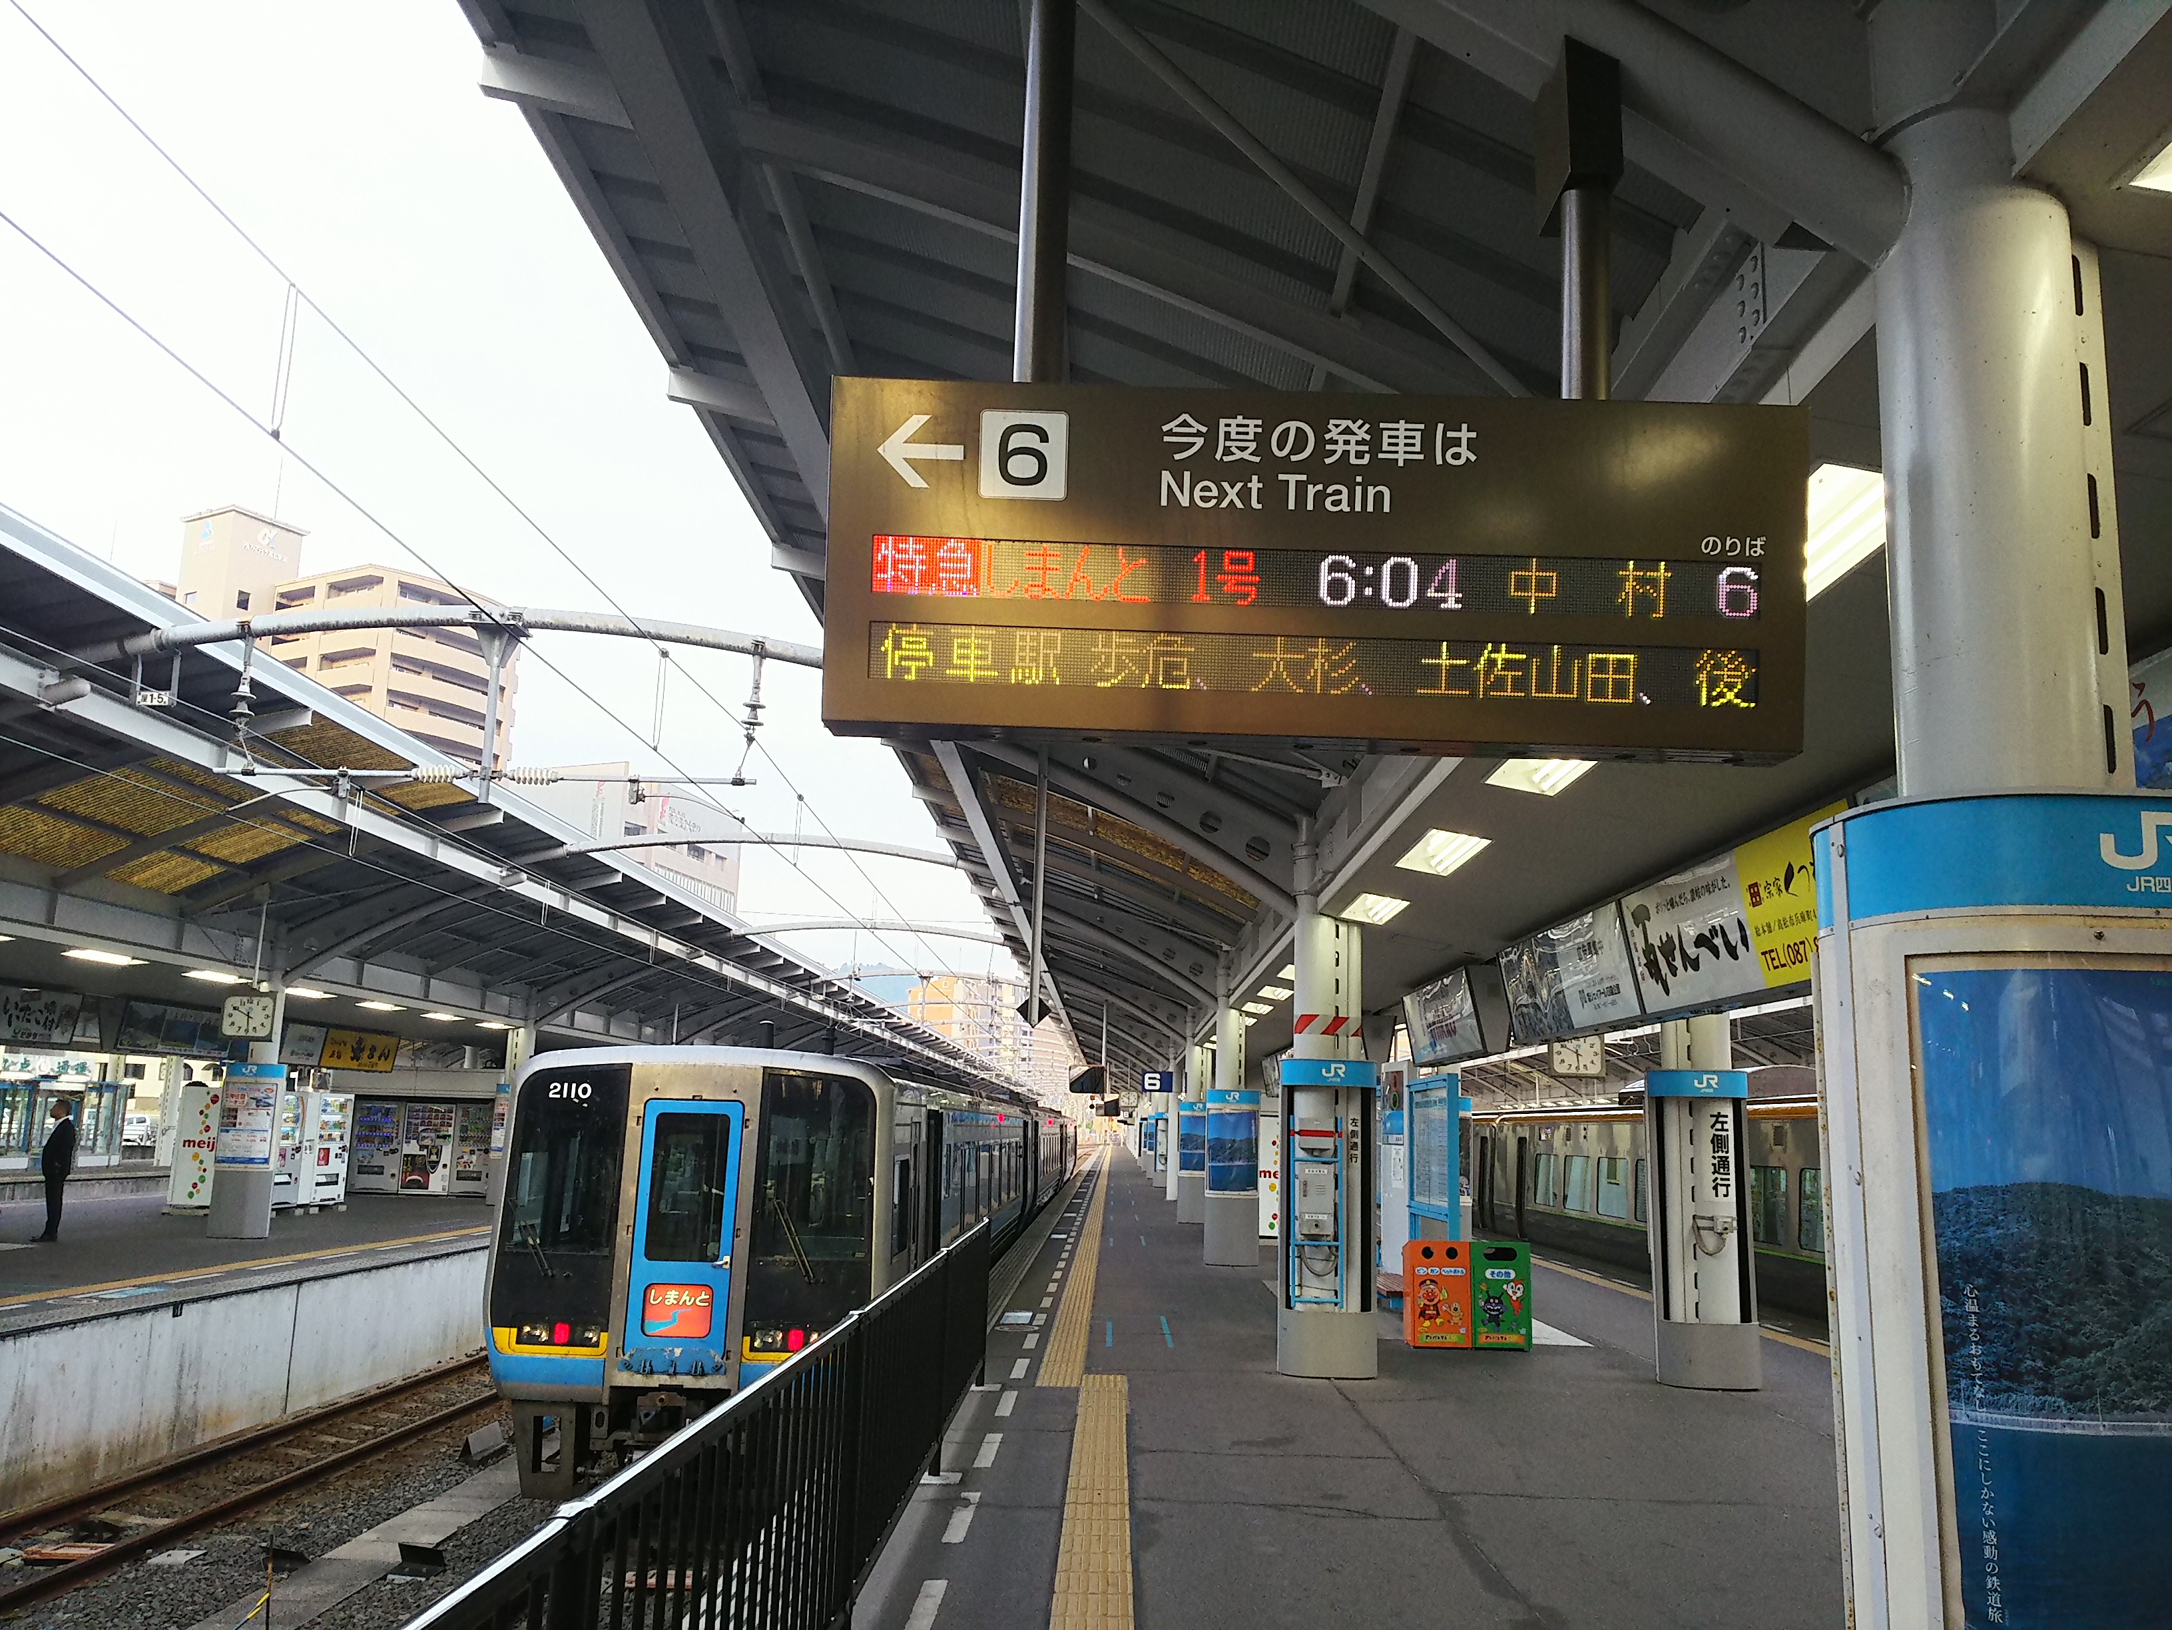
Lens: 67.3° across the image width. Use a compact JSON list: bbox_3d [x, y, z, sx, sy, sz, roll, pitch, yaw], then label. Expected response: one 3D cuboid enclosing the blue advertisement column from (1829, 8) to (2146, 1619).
[{"bbox_3d":[1.656,0.347,2.796,0.740,3.950,0.570,2,-11,1],"label":"blue advertisement column"}]

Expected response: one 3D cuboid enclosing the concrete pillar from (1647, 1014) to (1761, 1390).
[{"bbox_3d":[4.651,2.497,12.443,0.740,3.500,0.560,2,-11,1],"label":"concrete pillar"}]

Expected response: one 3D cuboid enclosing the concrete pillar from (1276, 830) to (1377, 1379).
[{"bbox_3d":[1.841,2.164,12.547,0.740,4.060,0.570,2,-11,1],"label":"concrete pillar"}]

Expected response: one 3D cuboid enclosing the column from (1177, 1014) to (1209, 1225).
[{"bbox_3d":[2.203,5.956,31.916,0.740,3.940,0.570,2,-11,1],"label":"column"}]

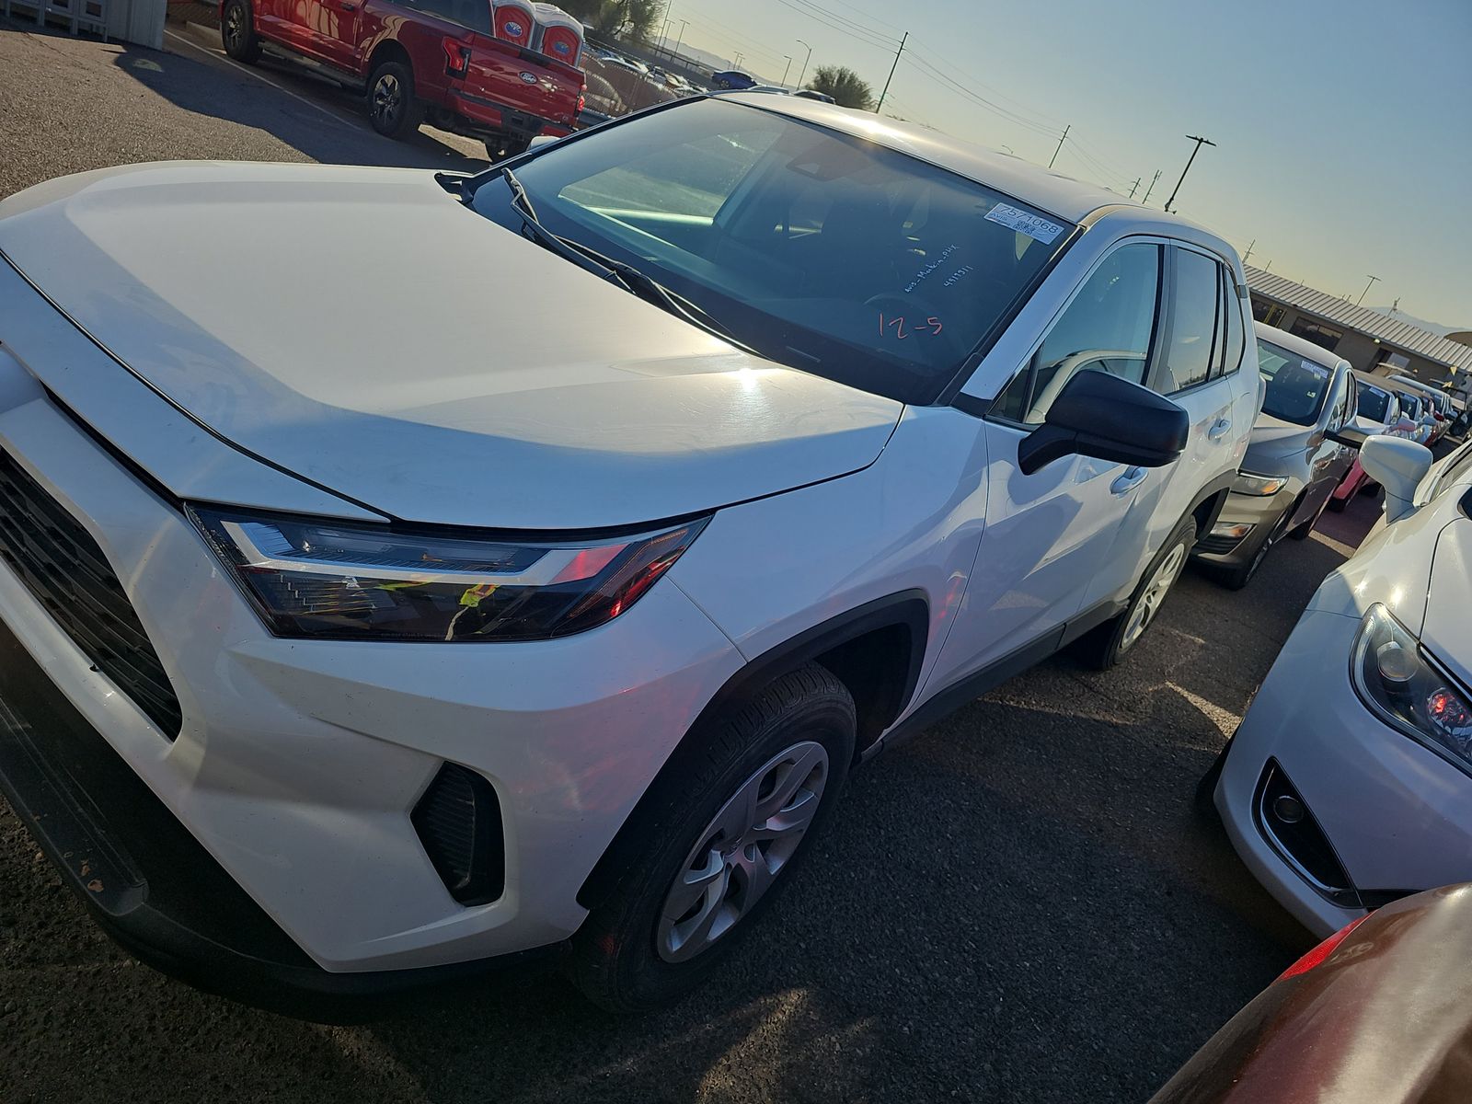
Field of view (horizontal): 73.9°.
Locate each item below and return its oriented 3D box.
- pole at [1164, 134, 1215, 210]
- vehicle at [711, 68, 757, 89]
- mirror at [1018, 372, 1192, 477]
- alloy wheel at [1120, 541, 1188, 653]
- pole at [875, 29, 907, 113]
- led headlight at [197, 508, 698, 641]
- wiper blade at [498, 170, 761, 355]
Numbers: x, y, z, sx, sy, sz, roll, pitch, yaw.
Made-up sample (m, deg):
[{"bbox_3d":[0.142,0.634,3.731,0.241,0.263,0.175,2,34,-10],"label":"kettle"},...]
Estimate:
[{"bbox_3d":[33.921,-27.228,76.581,2.200,10.073,0.350,26,24,14],"label":"pole"},{"bbox_3d":[0.455,-34.491,72.189,4.500,1.460,1.800,19,24,-3],"label":"vehicle"},{"bbox_3d":[0.719,-0.231,1.895,0.235,0.215,0.230,33,26,29],"label":"mirror"},{"bbox_3d":[1.580,0.128,3.898,0.190,0.464,0.464,33,26,29],"label":"alloy wheel"},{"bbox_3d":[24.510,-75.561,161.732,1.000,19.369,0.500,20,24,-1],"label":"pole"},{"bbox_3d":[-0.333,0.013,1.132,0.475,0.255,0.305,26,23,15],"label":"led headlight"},{"bbox_3d":[-0.284,-0.661,2.135,0.150,0.100,1.060,-5,37,-45],"label":"wiper blade"}]

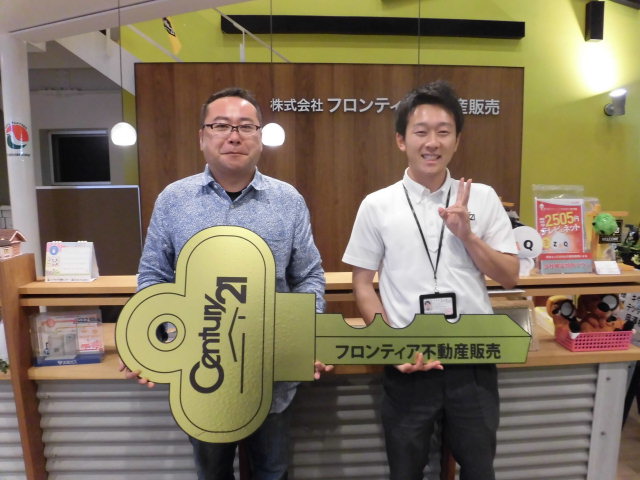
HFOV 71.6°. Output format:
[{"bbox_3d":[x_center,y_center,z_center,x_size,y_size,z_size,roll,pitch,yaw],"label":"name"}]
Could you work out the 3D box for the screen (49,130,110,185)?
[{"bbox_3d":[-2.488,-0.855,4.600,0.630,0.550,0.070,0,4,-5],"label":"screen"}]

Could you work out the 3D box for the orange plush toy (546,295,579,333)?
[{"bbox_3d":[1.026,0.322,1.870,0.135,0.160,0.120,1,5,11],"label":"orange plush toy"}]

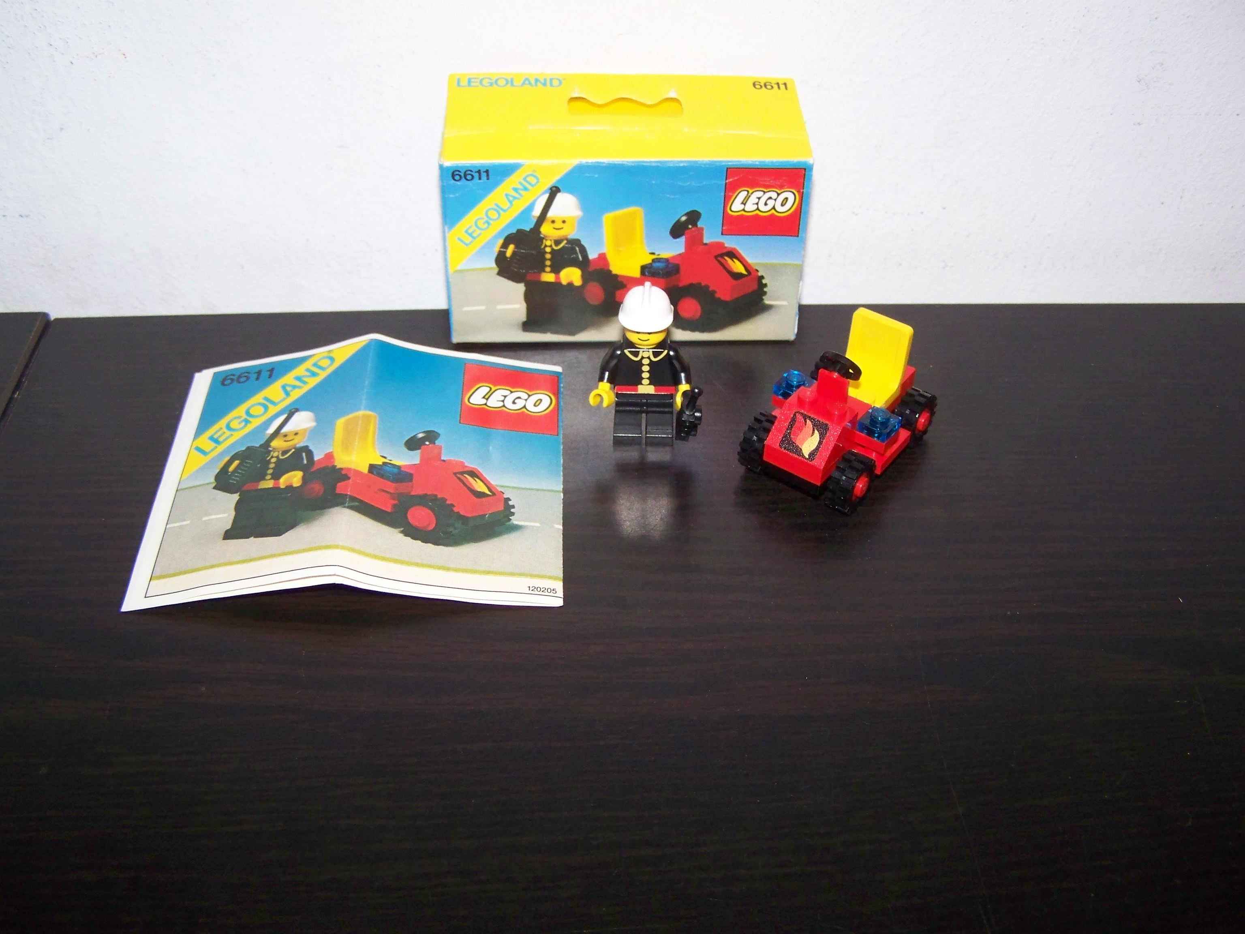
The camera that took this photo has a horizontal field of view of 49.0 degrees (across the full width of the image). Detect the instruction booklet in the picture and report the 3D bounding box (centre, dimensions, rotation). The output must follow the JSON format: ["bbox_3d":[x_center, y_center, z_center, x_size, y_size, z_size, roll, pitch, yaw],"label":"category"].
[{"bbox_3d":[-0.064,-0.002,0.338,0.101,0.013,0.091,-1,41,-3],"label":"instruction booklet"}]

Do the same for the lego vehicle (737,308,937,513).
[{"bbox_3d":[0.056,-0.017,0.344,0.032,0.034,0.048,27,47,26],"label":"lego vehicle"}]

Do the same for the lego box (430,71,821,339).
[{"bbox_3d":[0.001,-0.071,0.385,0.098,0.059,0.041,-1,41,-3],"label":"lego box"}]

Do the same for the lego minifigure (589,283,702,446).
[{"bbox_3d":[0.007,-0.024,0.344,0.029,0.043,0.017,0,41,-2],"label":"lego minifigure"}]

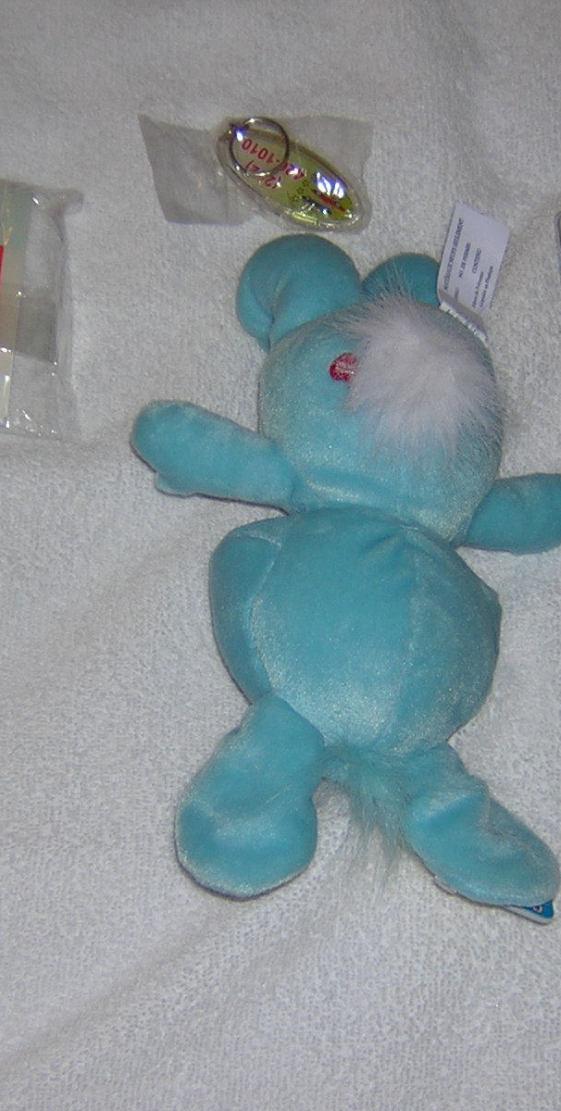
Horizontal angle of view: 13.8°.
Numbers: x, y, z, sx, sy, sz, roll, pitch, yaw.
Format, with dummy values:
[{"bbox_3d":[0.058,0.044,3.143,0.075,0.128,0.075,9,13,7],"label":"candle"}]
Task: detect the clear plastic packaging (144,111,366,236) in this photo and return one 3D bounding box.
[{"bbox_3d":[-0.011,-0.166,0.997,0.102,0.010,0.053,2,73,-3],"label":"clear plastic packaging"}]

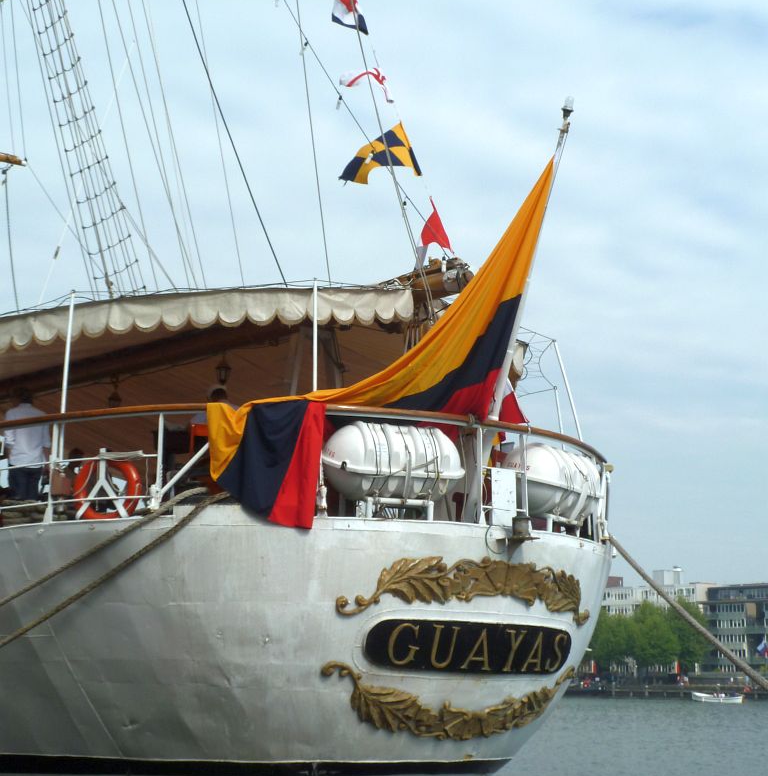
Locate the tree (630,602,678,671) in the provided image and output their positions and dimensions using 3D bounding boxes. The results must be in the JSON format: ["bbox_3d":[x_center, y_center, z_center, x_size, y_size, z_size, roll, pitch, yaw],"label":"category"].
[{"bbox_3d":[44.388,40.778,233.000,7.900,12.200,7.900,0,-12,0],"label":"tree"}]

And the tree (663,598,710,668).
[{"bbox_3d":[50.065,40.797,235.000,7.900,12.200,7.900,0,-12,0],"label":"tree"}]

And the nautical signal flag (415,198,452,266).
[{"bbox_3d":[0.604,-1.917,17.500,0.460,0.820,0.320,0,-12,0],"label":"nautical signal flag"}]

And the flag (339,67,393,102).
[{"bbox_3d":[-0.238,-3.912,18.300,0.680,0.400,0.360,0,-12,0],"label":"flag"}]

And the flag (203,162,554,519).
[{"bbox_3d":[0.046,-0.591,15.748,3.990,4.470,1.150,4,-12,-20],"label":"flag"}]

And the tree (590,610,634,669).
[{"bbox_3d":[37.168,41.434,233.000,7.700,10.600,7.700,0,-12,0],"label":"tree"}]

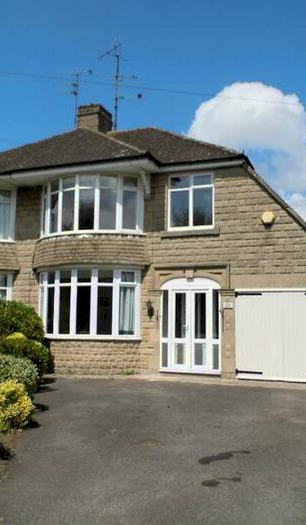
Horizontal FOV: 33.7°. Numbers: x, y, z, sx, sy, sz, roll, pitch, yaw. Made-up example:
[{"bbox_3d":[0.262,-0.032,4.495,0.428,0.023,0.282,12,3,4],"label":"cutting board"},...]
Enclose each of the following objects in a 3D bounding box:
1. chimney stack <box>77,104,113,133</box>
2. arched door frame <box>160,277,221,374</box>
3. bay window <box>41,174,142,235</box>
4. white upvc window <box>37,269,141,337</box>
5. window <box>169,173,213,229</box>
[{"bbox_3d":[-2.092,-5.024,18.545,0.840,1.130,1.180,-2,-7,21],"label":"chimney stack"},{"bbox_3d":[0.920,1.535,12.359,1.533,2.312,0.140,-2,-7,21],"label":"arched door frame"},{"bbox_3d":[-1.821,-1.446,13.406,3.110,1.540,0.720,-2,-7,21],"label":"bay window"},{"bbox_3d":[-1.856,1.098,13.118,3.070,1.740,0.720,-2,-7,21],"label":"white upvc window"},{"bbox_3d":[0.964,-1.508,12.703,1.187,1.424,0.120,-2,-7,21],"label":"window"}]

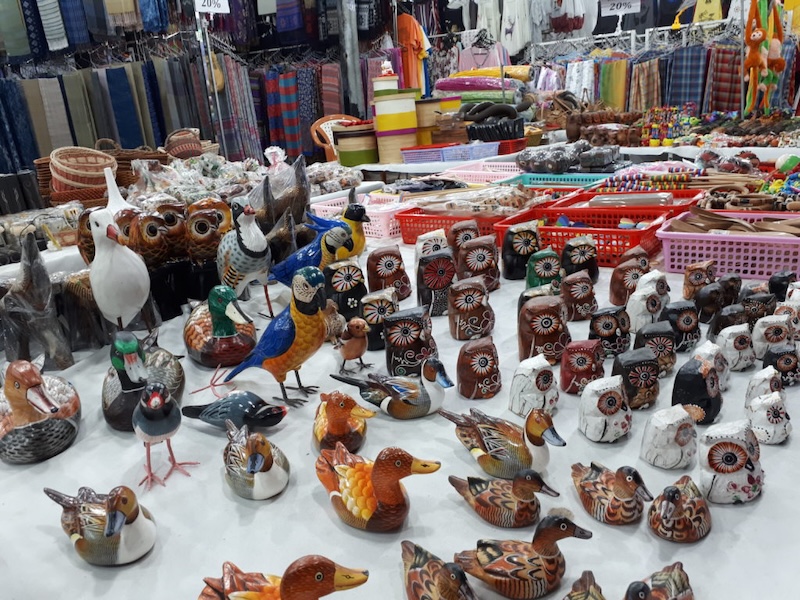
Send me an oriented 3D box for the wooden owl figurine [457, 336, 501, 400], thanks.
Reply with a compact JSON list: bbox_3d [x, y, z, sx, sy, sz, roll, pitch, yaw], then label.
[{"bbox_3d":[0.120,0.100,0.957,0.061,0.087,0.057,13,26,39],"label":"wooden owl figurine"}]

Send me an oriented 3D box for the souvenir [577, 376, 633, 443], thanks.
[{"bbox_3d":[0.222,0.113,0.671,0.050,0.063,0.044,-13,18,-28],"label":"souvenir"}]

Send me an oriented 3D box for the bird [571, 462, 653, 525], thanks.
[{"bbox_3d":[0.227,0.205,0.676,0.096,0.066,0.049,15,27,43],"label":"bird"}]

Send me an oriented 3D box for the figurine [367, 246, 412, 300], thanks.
[{"bbox_3d":[-0.022,-0.059,1.282,0.075,0.098,0.084,6,19,33],"label":"figurine"}]

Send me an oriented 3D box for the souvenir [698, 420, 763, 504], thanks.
[{"bbox_3d":[0.370,0.177,0.698,0.057,0.083,0.053,-8,20,-11],"label":"souvenir"}]

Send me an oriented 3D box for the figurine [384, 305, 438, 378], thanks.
[{"bbox_3d":[0.016,0.054,0.892,0.063,0.088,0.071,10,21,41],"label":"figurine"}]

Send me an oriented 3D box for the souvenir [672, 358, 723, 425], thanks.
[{"bbox_3d":[0.407,0.122,0.853,0.059,0.078,0.056,3,21,19],"label":"souvenir"}]

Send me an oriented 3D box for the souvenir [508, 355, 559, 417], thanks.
[{"bbox_3d":[0.194,0.120,0.904,0.068,0.076,0.062,4,21,21],"label":"souvenir"}]

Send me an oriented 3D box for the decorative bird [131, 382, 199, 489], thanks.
[{"bbox_3d":[-0.251,0.132,0.659,0.062,0.108,0.085,-13,18,-28],"label":"decorative bird"}]

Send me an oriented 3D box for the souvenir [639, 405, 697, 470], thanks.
[{"bbox_3d":[0.265,0.131,0.614,0.049,0.054,0.043,-15,19,-34],"label":"souvenir"}]

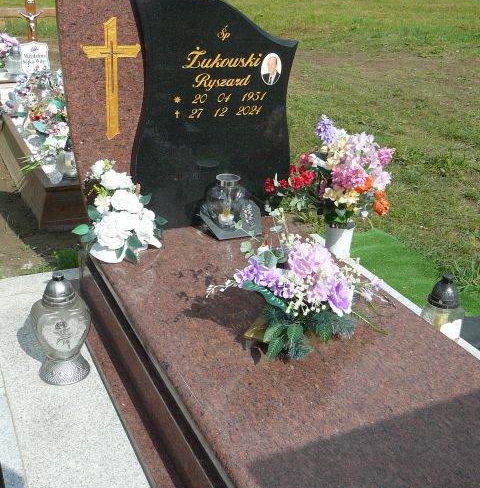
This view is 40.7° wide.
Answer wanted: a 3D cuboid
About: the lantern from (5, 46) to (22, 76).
[{"bbox_3d":[-2.166,-1.730,6.147,0.162,0.273,0.162,-9,26,-24],"label":"lantern"}]

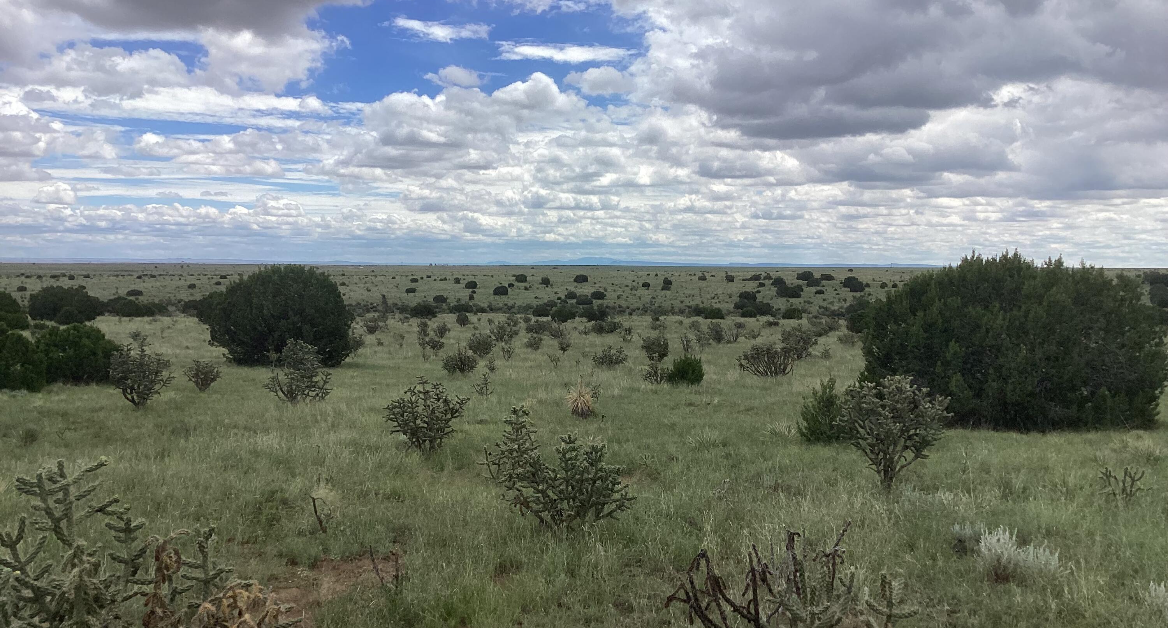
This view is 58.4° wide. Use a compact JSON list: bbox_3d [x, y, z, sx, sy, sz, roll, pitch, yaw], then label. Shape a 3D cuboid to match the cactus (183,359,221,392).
[{"bbox_3d":[-5.111,0.824,14.000,0.513,0.440,0.487,0,3,0],"label":"cactus"}]

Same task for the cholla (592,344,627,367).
[{"bbox_3d":[0.484,0.782,19.482,0.680,0.425,0.578,0,3,1],"label":"cholla"}]

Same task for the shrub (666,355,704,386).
[{"bbox_3d":[1.472,0.822,15.200,0.544,0.438,0.516,0,3,0],"label":"shrub"}]

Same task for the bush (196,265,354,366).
[{"bbox_3d":[-5.602,0.033,19.000,2.834,1.840,2.693,0,3,0],"label":"bush"}]

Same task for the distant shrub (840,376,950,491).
[{"bbox_3d":[2.402,0.908,8.038,0.842,0.870,0.757,1,3,17],"label":"distant shrub"}]

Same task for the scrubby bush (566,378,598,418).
[{"bbox_3d":[-0.027,0.972,12.182,0.361,0.468,0.361,0,3,0],"label":"scrubby bush"}]

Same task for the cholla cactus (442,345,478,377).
[{"bbox_3d":[-1.924,0.730,16.400,0.572,0.472,0.544,0,3,0],"label":"cholla cactus"}]

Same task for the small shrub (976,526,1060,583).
[{"bbox_3d":[2.284,1.262,5.500,0.437,0.293,0.349,0,3,0],"label":"small shrub"}]

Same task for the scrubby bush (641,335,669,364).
[{"bbox_3d":[1.260,0.610,18.400,0.482,0.498,0.457,0,3,0],"label":"scrubby bush"}]

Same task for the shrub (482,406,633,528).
[{"bbox_3d":[-0.166,0.957,6.550,0.943,0.743,0.754,0,3,0],"label":"shrub"}]

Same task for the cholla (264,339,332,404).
[{"bbox_3d":[-3.684,0.740,13.469,0.870,0.834,0.783,0,3,-15],"label":"cholla"}]

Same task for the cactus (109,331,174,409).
[{"bbox_3d":[-5.425,0.682,12.821,0.794,0.951,0.715,-1,3,-23],"label":"cactus"}]

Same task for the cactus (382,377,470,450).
[{"bbox_3d":[-1.467,0.927,9.746,0.799,0.689,0.719,0,3,-9],"label":"cactus"}]

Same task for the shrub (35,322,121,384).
[{"bbox_3d":[-7.898,0.608,16.210,1.358,0.947,1.290,-1,3,-26],"label":"shrub"}]

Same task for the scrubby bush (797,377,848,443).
[{"bbox_3d":[2.397,0.957,10.447,0.538,0.665,0.511,1,3,13],"label":"scrubby bush"}]

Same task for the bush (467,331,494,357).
[{"bbox_3d":[-2.201,0.630,22.231,0.582,0.543,0.524,0,3,-6],"label":"bush"}]

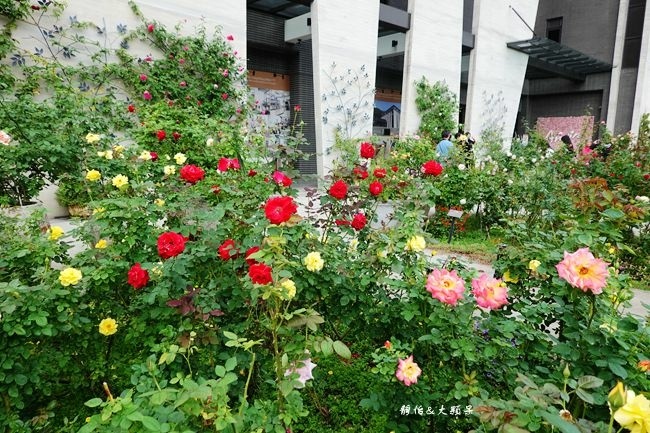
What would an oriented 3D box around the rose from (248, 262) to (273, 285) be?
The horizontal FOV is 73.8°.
[{"bbox_3d":[-0.238,0.210,1.600,0.088,0.083,0.068,0,9,0],"label":"rose"}]

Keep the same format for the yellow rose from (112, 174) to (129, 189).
[{"bbox_3d":[-1.015,-0.174,2.150,0.075,0.066,0.060,-5,11,-25],"label":"yellow rose"}]

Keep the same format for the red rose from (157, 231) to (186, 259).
[{"bbox_3d":[-0.585,0.107,1.650,0.108,0.100,0.075,-2,9,-12],"label":"red rose"}]

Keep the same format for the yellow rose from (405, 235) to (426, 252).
[{"bbox_3d":[0.376,0.112,1.800,0.087,0.071,0.075,2,10,12],"label":"yellow rose"}]

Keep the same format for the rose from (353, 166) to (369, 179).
[{"bbox_3d":[0.209,-0.256,2.550,0.088,0.068,0.070,1,9,5],"label":"rose"}]

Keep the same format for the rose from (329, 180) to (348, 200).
[{"bbox_3d":[0.073,-0.135,2.250,0.094,0.096,0.075,0,9,2],"label":"rose"}]

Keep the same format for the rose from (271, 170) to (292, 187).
[{"bbox_3d":[-0.206,-0.184,2.100,0.092,0.074,0.080,-1,10,-6],"label":"rose"}]

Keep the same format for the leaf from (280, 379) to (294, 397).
[{"bbox_3d":[-0.134,0.612,1.550,0.048,0.061,0.030,-1,10,-5],"label":"leaf"}]

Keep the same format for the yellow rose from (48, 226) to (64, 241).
[{"bbox_3d":[-1.147,0.073,1.850,0.066,0.058,0.055,-4,10,-23],"label":"yellow rose"}]

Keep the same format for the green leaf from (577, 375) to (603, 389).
[{"bbox_3d":[0.612,0.381,1.000,0.058,0.028,0.032,6,10,33],"label":"green leaf"}]

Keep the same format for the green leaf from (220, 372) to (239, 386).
[{"bbox_3d":[-0.313,0.534,1.420,0.056,0.044,0.035,-2,10,-13],"label":"green leaf"}]

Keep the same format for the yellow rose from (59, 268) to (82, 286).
[{"bbox_3d":[-1.028,0.246,1.750,0.093,0.071,0.070,-5,10,-31],"label":"yellow rose"}]

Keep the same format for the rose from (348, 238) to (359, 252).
[{"bbox_3d":[0.155,0.157,2.350,0.058,0.072,0.055,1,9,4],"label":"rose"}]

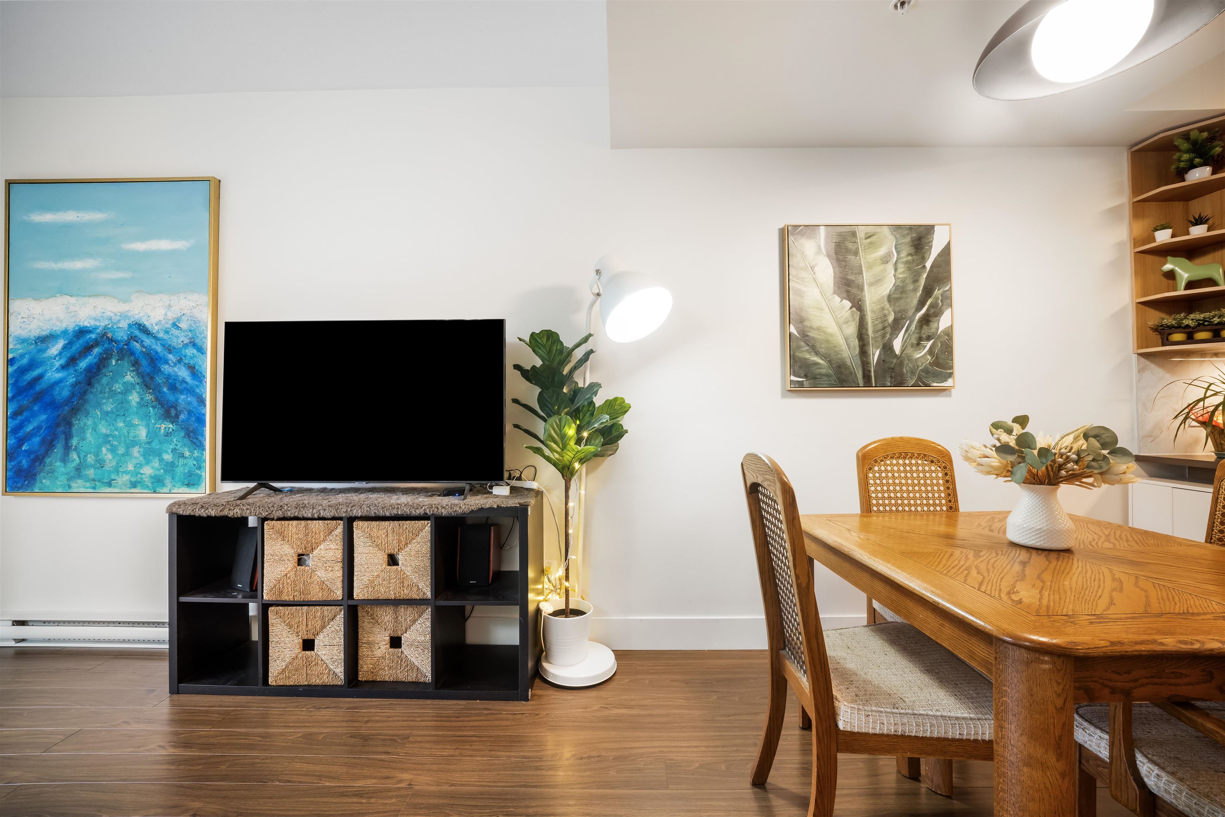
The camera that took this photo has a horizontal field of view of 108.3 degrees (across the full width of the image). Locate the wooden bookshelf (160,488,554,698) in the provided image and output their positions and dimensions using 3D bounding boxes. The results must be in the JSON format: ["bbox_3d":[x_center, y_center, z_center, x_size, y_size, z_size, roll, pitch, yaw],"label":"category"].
[{"bbox_3d":[-1.062,0.775,1.973,1.470,0.780,0.390,0,0,2],"label":"wooden bookshelf"}]

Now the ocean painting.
[{"bbox_3d":[-2.445,-0.343,2.165,1.010,1.530,0.040,0,0,1],"label":"ocean painting"}]

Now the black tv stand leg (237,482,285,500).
[{"bbox_3d":[-1.535,0.353,1.935,0.040,0.057,0.215,0,0,1],"label":"black tv stand leg"}]

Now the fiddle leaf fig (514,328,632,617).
[{"bbox_3d":[-0.186,0.300,1.950,0.510,1.290,0.430,0,0,0],"label":"fiddle leaf fig"}]

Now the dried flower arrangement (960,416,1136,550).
[{"bbox_3d":[1.310,0.215,1.350,0.430,0.390,0.370,0,0,0],"label":"dried flower arrangement"}]

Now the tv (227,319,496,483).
[{"bbox_3d":[-1.088,-0.035,1.935,1.235,0.710,0.065,0,0,1],"label":"tv"}]

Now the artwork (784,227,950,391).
[{"bbox_3d":[1.240,-0.486,2.125,0.790,0.790,0.035,0,0,0],"label":"artwork"}]

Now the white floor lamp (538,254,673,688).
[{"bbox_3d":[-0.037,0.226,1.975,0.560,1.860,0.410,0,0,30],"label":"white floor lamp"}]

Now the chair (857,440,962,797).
[{"bbox_3d":[1.185,0.638,1.575,0.460,1.040,0.540,0,0,0],"label":"chair"}]

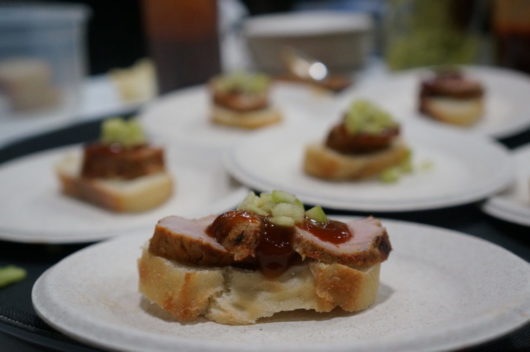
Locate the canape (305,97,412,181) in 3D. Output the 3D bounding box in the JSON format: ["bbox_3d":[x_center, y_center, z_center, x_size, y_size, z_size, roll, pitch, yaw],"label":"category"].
[{"bbox_3d":[0.049,-0.022,0.321,0.052,0.037,0.041,-3,21,-7],"label":"canape"}]

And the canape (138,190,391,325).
[{"bbox_3d":[0.000,0.022,0.192,0.077,0.037,0.042,-1,8,-4],"label":"canape"}]

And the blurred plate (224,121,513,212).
[{"bbox_3d":[0.053,-0.008,0.327,0.163,0.015,0.163,0,21,0],"label":"blurred plate"}]

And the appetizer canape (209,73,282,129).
[{"bbox_3d":[-0.015,-0.062,0.462,0.052,0.038,0.041,7,23,16],"label":"appetizer canape"}]

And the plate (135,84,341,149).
[{"bbox_3d":[-0.017,-0.046,0.466,0.163,0.015,0.163,0,22,0],"label":"plate"}]

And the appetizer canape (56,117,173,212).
[{"bbox_3d":[-0.077,-0.009,0.303,0.051,0.037,0.039,12,24,29],"label":"appetizer canape"}]

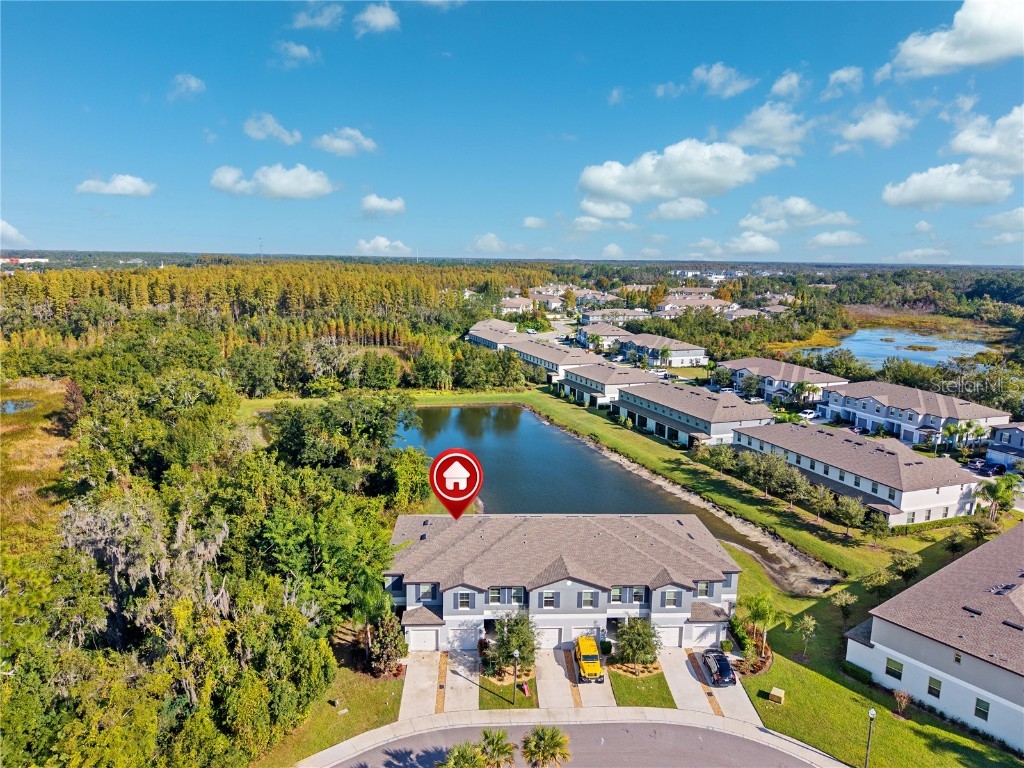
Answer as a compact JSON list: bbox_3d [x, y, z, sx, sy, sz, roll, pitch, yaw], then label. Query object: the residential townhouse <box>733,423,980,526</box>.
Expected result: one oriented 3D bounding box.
[{"bbox_3d":[53.317,12.346,113.166,20.520,8.390,34.450,-3,11,-22],"label":"residential townhouse"}]

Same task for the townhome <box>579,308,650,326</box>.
[{"bbox_3d":[55.450,-35.740,379.490,34.400,8.400,20.400,-1,10,-12],"label":"townhome"}]

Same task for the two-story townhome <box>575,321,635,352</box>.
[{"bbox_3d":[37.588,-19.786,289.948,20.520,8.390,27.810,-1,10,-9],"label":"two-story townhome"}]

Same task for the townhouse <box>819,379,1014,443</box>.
[{"bbox_3d":[85.310,5.070,154.400,20.500,8.200,34.800,-3,11,-20],"label":"townhouse"}]

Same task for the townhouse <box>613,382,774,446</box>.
[{"bbox_3d":[37.820,5.290,149.130,20.600,8.200,34.800,-3,11,-20],"label":"townhouse"}]

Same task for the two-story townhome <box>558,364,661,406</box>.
[{"bbox_3d":[25.863,-0.565,181.222,20.520,8.390,23.080,-3,11,-21],"label":"two-story townhome"}]

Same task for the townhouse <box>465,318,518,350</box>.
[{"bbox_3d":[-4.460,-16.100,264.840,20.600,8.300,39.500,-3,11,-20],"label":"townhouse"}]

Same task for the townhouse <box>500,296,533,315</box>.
[{"bbox_3d":[2.720,-46.270,431.590,20.000,9.200,18.000,-2,10,-15],"label":"townhouse"}]

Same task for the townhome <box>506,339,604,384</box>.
[{"bbox_3d":[13.250,-8.165,224.911,20.520,8.390,45.180,-3,11,-20],"label":"townhome"}]

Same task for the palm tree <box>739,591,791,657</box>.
[{"bbox_3d":[22.923,21.849,63.966,4.500,5.900,4.500,1,10,0],"label":"palm tree"}]

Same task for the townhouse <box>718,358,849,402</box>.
[{"bbox_3d":[71.553,-1.692,192.936,20.520,8.390,34.450,-3,11,-21],"label":"townhouse"}]

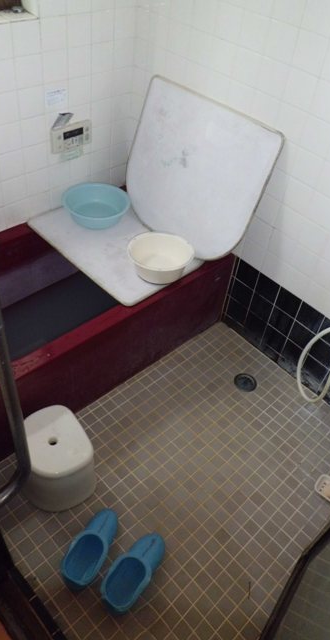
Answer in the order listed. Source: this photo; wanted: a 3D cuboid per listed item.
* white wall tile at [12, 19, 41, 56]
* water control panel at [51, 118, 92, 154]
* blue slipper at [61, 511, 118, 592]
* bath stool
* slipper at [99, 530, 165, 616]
[{"bbox_3d":[-0.452,-0.917,1.563,0.106,0.106,0.010,-32,58,-33],"label":"white wall tile"},{"bbox_3d":[-0.390,-0.766,1.996,0.200,0.104,0.022,-32,58,-32],"label":"water control panel"},{"bbox_3d":[-0.233,0.709,1.530,0.117,0.085,0.252,20,47,10],"label":"blue slipper"},{"bbox_3d":[-0.381,0.473,1.650,0.232,0.220,0.285,-21,53,-26],"label":"bath stool"},{"bbox_3d":[-0.096,0.765,1.495,0.120,0.085,0.252,27,48,17],"label":"slipper"}]

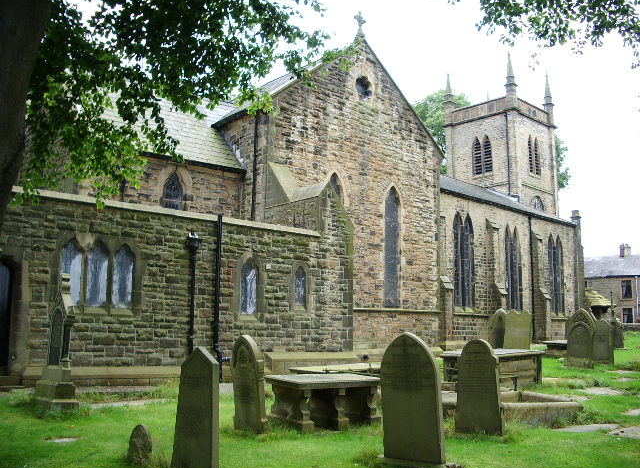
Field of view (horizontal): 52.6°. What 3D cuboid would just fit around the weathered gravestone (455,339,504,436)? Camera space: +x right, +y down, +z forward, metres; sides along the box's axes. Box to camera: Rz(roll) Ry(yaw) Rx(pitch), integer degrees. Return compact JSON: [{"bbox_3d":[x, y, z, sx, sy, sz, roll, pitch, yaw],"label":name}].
[{"bbox_3d":[2.312,2.201,9.401,0.720,1.350,0.110,-7,-12,41],"label":"weathered gravestone"}]

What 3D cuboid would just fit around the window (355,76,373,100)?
[{"bbox_3d":[1.618,-5.537,24.732,0.976,0.953,0.220,9,-12,-42],"label":"window"}]

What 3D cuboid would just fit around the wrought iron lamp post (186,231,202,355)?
[{"bbox_3d":[-2.912,1.484,14.783,0.250,3.115,0.220,9,-12,-42],"label":"wrought iron lamp post"}]

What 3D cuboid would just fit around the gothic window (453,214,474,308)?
[{"bbox_3d":[6.078,1.122,27.756,1.552,4.088,0.250,9,-12,-42],"label":"gothic window"}]

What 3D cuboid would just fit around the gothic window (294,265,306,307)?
[{"bbox_3d":[-0.600,1.511,18.451,0.443,1.165,0.220,9,-12,-42],"label":"gothic window"}]

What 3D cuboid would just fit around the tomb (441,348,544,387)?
[{"bbox_3d":[3.651,2.806,13.589,2.200,0.720,1.080,9,-12,-42],"label":"tomb"}]

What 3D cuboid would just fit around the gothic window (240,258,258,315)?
[{"bbox_3d":[-1.924,1.381,17.213,0.582,1.510,0.220,9,-12,-42],"label":"gothic window"}]

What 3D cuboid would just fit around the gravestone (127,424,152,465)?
[{"bbox_3d":[-2.009,2.346,7.272,0.300,0.410,0.110,-7,-12,39],"label":"gravestone"}]

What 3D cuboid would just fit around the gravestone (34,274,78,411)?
[{"bbox_3d":[-4.208,1.723,10.510,0.440,2.160,0.820,9,-12,-42],"label":"gravestone"}]

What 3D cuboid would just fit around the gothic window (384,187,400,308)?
[{"bbox_3d":[2.736,0.481,24.947,0.882,4.721,0.220,9,-12,-42],"label":"gothic window"}]

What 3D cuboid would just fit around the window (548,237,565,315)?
[{"bbox_3d":[11.943,2.038,33.050,1.650,4.024,0.250,9,-12,-42],"label":"window"}]

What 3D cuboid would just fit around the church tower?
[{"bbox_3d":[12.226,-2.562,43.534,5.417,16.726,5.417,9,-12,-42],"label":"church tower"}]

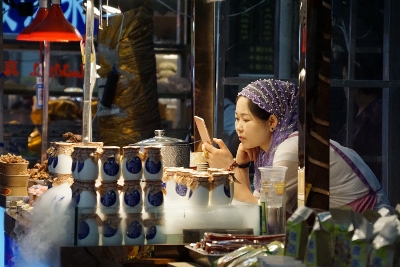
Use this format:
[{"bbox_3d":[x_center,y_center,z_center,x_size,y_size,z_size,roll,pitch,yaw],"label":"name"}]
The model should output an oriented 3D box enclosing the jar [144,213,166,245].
[{"bbox_3d":[-0.140,0.302,6.350,0.070,0.104,0.070,0,5,0],"label":"jar"}]

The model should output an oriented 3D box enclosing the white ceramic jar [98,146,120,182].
[{"bbox_3d":[-0.284,0.099,6.400,0.066,0.107,0.066,1,4,0],"label":"white ceramic jar"}]

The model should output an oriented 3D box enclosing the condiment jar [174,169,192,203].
[{"bbox_3d":[-0.052,0.172,6.500,0.066,0.107,0.066,1,4,0],"label":"condiment jar"}]

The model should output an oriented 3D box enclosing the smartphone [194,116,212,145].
[{"bbox_3d":[0.018,0.013,6.700,0.010,0.146,0.072,-26,23,-20],"label":"smartphone"}]

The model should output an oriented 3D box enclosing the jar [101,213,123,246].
[{"bbox_3d":[-0.280,0.305,6.350,0.070,0.105,0.070,0,5,0],"label":"jar"}]

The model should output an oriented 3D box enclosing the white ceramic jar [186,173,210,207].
[{"bbox_3d":[-0.003,0.182,6.400,0.070,0.105,0.070,0,5,0],"label":"white ceramic jar"}]

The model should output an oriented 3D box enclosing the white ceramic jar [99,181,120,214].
[{"bbox_3d":[-0.288,0.206,6.400,0.066,0.107,0.066,1,4,0],"label":"white ceramic jar"}]

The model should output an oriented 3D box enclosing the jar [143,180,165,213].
[{"bbox_3d":[-0.147,0.201,6.350,0.069,0.105,0.069,0,5,0],"label":"jar"}]

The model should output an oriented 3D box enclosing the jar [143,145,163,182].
[{"bbox_3d":[-0.148,0.096,6.360,0.067,0.105,0.067,0,5,0],"label":"jar"}]

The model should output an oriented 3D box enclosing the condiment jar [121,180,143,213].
[{"bbox_3d":[-0.215,0.203,6.400,0.066,0.107,0.066,1,4,0],"label":"condiment jar"}]

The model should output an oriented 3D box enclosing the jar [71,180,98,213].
[{"bbox_3d":[-0.363,0.203,6.400,0.066,0.107,0.066,0,4,-10],"label":"jar"}]

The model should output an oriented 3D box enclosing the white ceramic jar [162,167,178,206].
[{"bbox_3d":[-0.088,0.175,6.500,0.069,0.105,0.069,0,5,0],"label":"white ceramic jar"}]

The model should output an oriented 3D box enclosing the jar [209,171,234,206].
[{"bbox_3d":[0.067,0.180,6.400,0.066,0.107,0.066,2,4,20],"label":"jar"}]

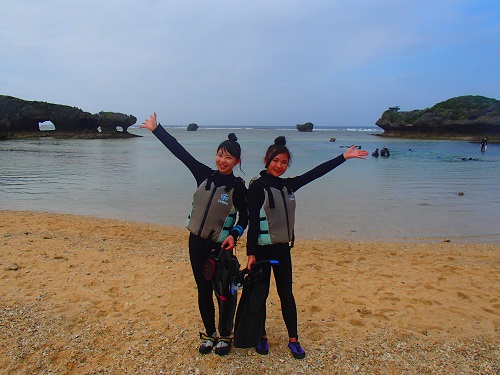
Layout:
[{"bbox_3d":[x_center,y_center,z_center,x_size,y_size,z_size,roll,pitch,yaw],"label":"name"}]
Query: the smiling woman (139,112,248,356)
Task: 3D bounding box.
[{"bbox_3d":[-0.400,0.354,2.875,0.800,1.750,0.420,2,9,12],"label":"smiling woman"}]

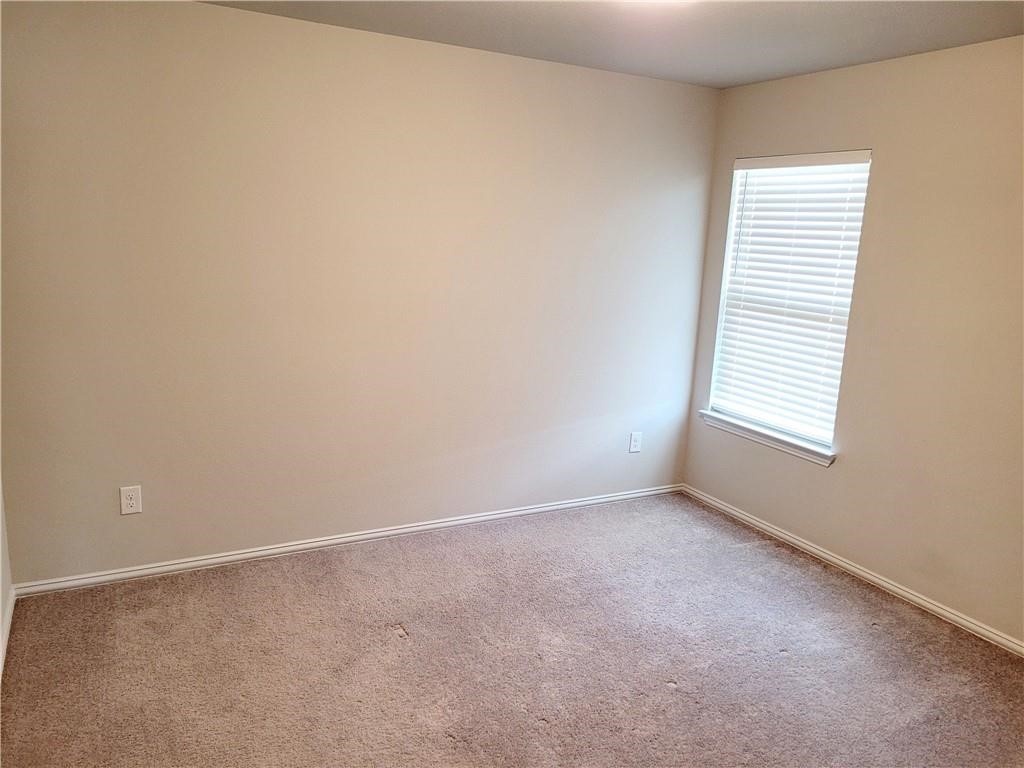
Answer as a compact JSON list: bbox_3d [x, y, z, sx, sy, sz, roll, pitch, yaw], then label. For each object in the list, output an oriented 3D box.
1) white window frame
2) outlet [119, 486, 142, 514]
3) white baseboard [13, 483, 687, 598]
[{"bbox_3d":[1.448,-0.434,4.145,0.110,1.551,0.960,-4,13,-28],"label":"white window frame"},{"bbox_3d":[-1.653,0.507,3.339,0.083,0.124,0.010,-4,13,-28],"label":"outlet"},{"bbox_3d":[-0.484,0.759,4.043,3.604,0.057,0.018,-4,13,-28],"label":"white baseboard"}]

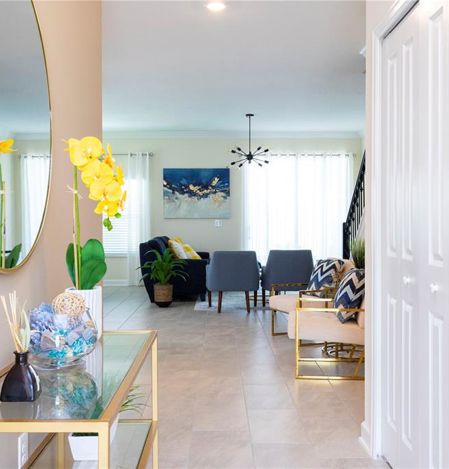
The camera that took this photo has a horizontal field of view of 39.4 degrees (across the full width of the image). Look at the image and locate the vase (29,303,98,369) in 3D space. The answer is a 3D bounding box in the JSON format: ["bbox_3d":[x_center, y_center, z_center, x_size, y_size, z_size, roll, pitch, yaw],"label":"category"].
[{"bbox_3d":[-0.458,0.284,1.760,0.205,0.175,0.205,0,1,0],"label":"vase"}]

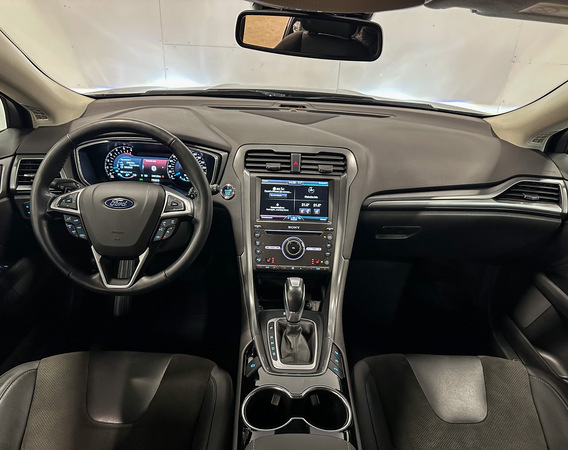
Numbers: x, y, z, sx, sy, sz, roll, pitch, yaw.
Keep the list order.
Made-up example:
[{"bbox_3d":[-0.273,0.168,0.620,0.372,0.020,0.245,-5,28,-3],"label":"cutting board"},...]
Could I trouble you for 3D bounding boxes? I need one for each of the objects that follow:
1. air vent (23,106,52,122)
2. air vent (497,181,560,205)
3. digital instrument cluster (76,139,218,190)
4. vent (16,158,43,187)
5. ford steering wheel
[{"bbox_3d":[-0.696,-0.312,1.170,0.075,0.048,0.030,-3,7,-12],"label":"air vent"},{"bbox_3d":[0.664,-0.087,1.130,0.172,0.067,0.040,2,5,-3],"label":"air vent"},{"bbox_3d":[-0.353,-0.154,1.085,0.355,0.135,0.060,3,5,0],"label":"digital instrument cluster"},{"bbox_3d":[-0.645,-0.138,1.100,0.125,0.075,0.040,2,5,-3],"label":"vent"},{"bbox_3d":[-0.347,-0.038,0.913,0.378,0.378,0.110,1,5,-3],"label":"ford steering wheel"}]

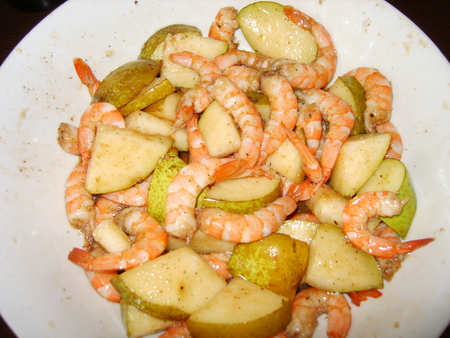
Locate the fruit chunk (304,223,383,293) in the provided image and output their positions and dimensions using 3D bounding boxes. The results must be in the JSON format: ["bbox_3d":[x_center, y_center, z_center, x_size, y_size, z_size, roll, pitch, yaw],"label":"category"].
[{"bbox_3d":[0.066,0.050,0.256,0.041,0.020,0.037,-6,65,-2],"label":"fruit chunk"}]

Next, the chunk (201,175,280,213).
[{"bbox_3d":[0.009,0.016,0.271,0.048,0.019,0.024,-2,65,-1],"label":"chunk"}]

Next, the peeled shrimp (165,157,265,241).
[{"bbox_3d":[-0.010,0.009,0.259,0.033,0.018,0.066,41,71,17],"label":"peeled shrimp"}]

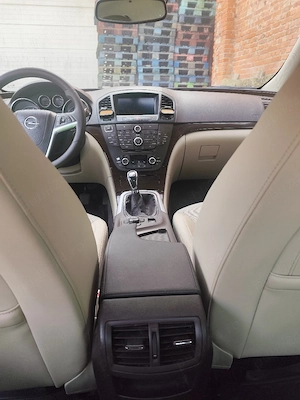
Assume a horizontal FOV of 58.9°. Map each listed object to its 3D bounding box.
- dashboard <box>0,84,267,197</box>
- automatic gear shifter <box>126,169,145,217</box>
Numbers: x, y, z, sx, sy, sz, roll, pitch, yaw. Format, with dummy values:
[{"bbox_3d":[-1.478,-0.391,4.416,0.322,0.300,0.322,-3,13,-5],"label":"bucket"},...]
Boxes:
[{"bbox_3d":[-0.066,-0.320,1.305,1.450,0.470,0.500,-1,19,-6],"label":"dashboard"},{"bbox_3d":[-0.053,-0.025,0.985,0.070,0.140,0.090,-1,19,-6],"label":"automatic gear shifter"}]

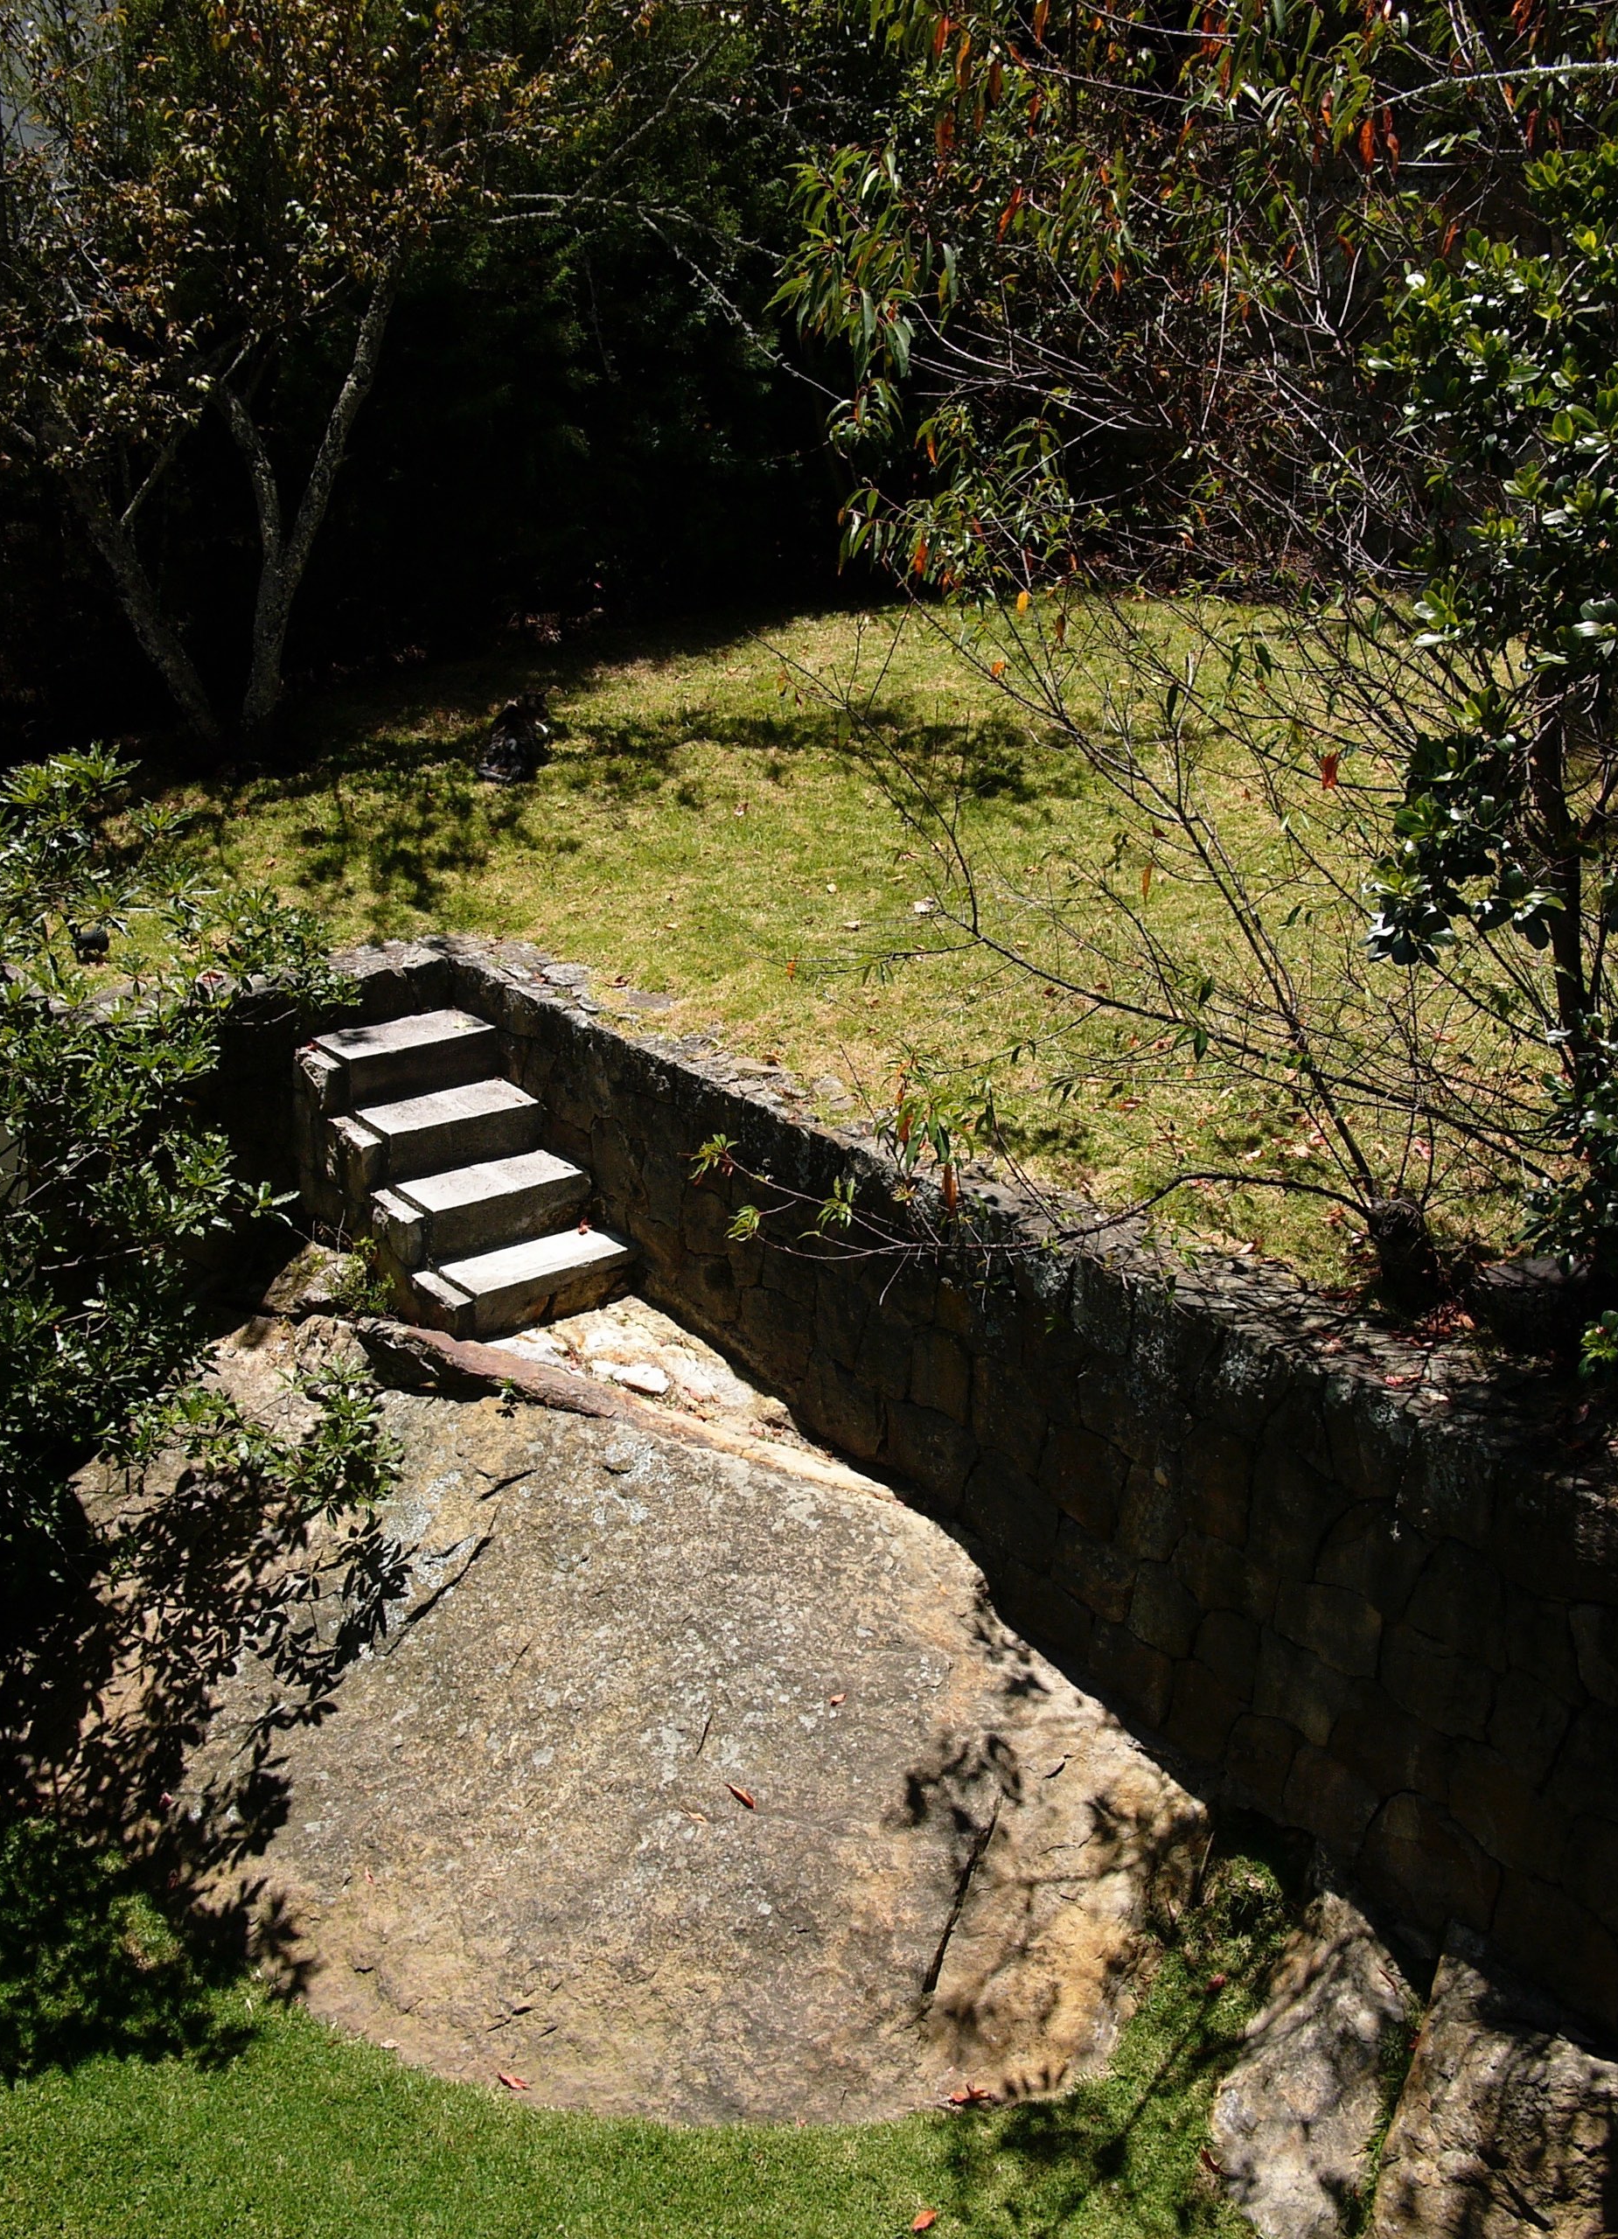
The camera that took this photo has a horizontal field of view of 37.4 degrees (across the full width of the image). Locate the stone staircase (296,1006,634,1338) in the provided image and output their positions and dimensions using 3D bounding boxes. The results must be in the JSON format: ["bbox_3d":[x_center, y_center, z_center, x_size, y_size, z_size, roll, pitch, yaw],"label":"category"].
[{"bbox_3d":[-1.269,0.190,8.648,0.714,0.788,1.175,-15,25,-34],"label":"stone staircase"}]

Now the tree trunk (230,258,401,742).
[{"bbox_3d":[-2.514,-3.194,12.473,0.904,2.437,0.550,-5,21,-12],"label":"tree trunk"}]

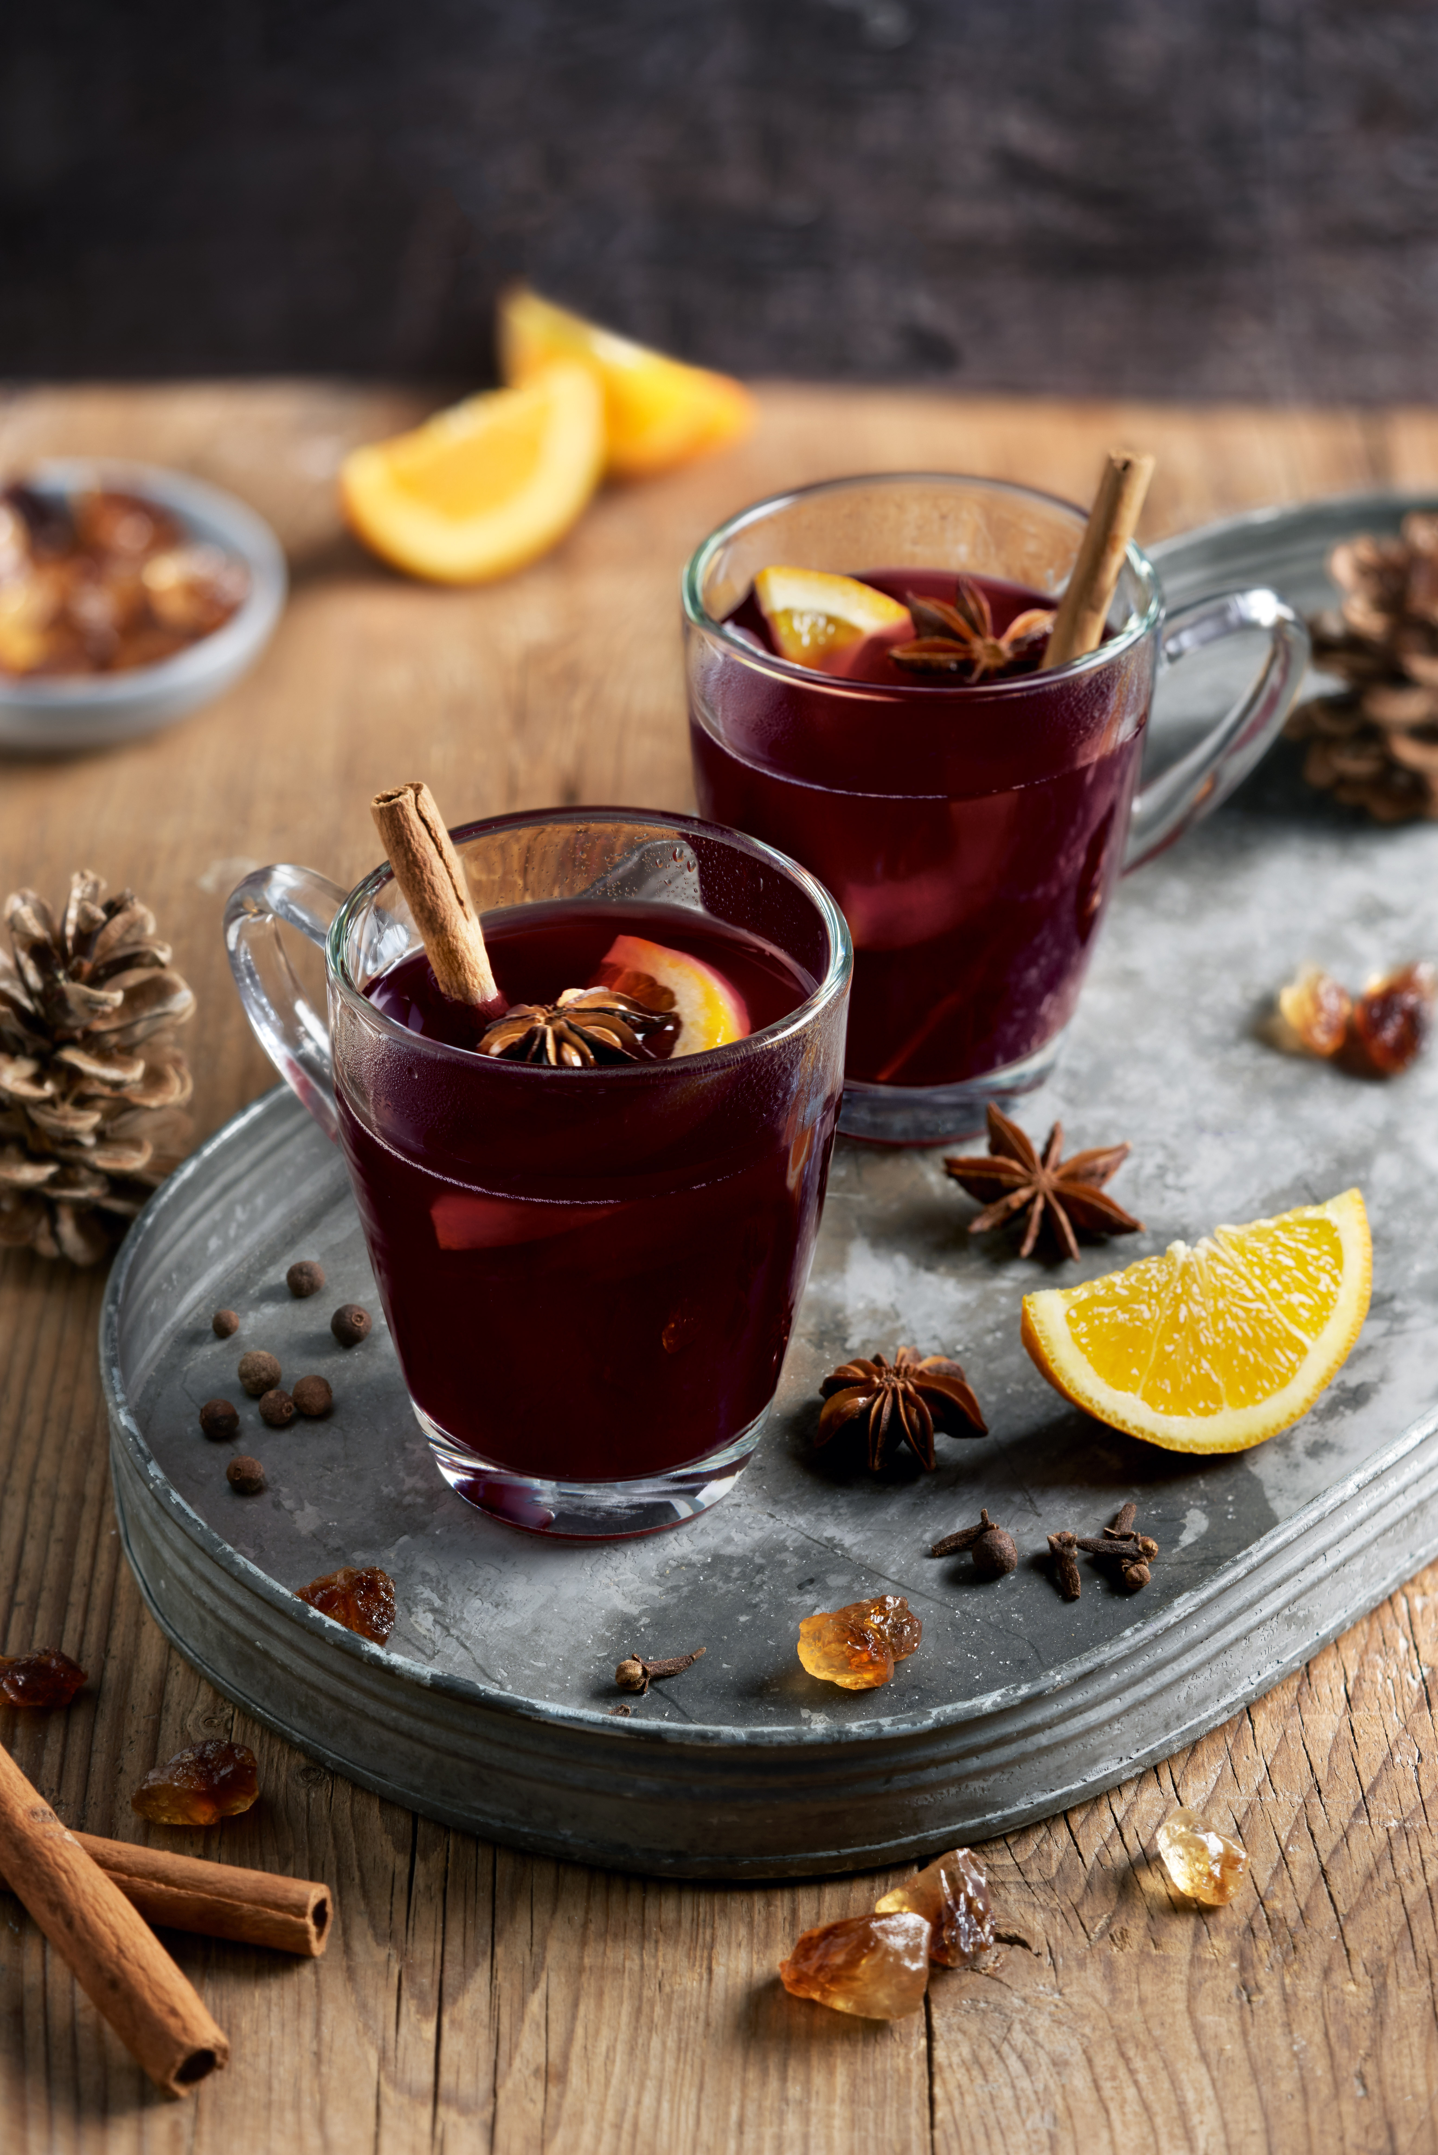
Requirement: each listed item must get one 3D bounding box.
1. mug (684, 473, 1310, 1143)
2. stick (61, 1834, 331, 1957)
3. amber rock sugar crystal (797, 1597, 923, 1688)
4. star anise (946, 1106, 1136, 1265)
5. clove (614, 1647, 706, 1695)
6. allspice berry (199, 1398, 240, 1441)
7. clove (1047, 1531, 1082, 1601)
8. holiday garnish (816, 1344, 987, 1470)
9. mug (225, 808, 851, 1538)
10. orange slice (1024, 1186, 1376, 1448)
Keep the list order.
[{"bbox_3d":[0.048,-0.047,1.000,0.110,0.103,0.086,-4,33,-8],"label":"mug"},{"bbox_3d":[-0.097,0.122,0.827,0.075,0.011,0.011,9,34,13],"label":"stick"},{"bbox_3d":[0.023,0.091,0.870,0.018,0.011,0.013,-10,34,-17],"label":"amber rock sugar crystal"},{"bbox_3d":[0.059,0.019,0.978,0.033,0.011,0.035,1,48,0],"label":"star anise"},{"bbox_3d":[-0.009,0.095,0.869,0.016,0.006,0.006,-17,37,-25],"label":"clove"},{"bbox_3d":[-0.086,0.059,0.923,0.006,0.006,0.006,1,33,0],"label":"allspice berry"},{"bbox_3d":[0.058,0.080,0.893,0.005,0.005,0.015,-2,33,-5],"label":"clove"},{"bbox_3d":[0.031,0.057,0.924,0.028,0.011,0.026,1,33,0],"label":"holiday garnish"},{"bbox_3d":[-0.031,0.017,0.902,0.108,0.101,0.084,17,36,24],"label":"mug"},{"bbox_3d":[0.081,0.043,0.924,0.069,0.035,0.039,-16,36,-24],"label":"orange slice"}]

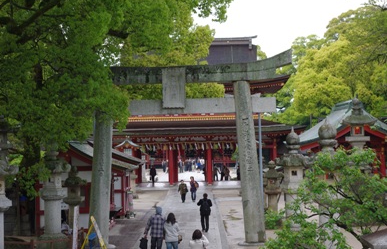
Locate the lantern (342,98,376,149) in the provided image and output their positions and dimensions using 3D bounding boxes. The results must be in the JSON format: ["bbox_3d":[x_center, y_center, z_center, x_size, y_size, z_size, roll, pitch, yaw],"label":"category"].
[{"bbox_3d":[7.524,1.632,40.000,1.500,5.711,1.500,-1,-1,1],"label":"lantern"}]

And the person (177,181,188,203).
[{"bbox_3d":[-0.667,4.397,57.700,0.600,1.497,0.400,-1,-1,1],"label":"person"}]

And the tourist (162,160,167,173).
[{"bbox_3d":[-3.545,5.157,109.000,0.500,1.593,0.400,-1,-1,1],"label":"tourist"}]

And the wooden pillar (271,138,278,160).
[{"bbox_3d":[7.108,3.056,76.500,0.430,3.858,0.430,-1,-1,1],"label":"wooden pillar"}]

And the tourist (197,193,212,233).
[{"bbox_3d":[0.497,3.898,38.800,0.640,1.728,0.450,-1,-1,1],"label":"tourist"}]

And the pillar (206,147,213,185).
[{"bbox_3d":[1.376,3.419,74.500,0.490,3.546,0.490,-1,-1,1],"label":"pillar"}]

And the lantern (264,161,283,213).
[{"bbox_3d":[3.865,3.249,42.800,0.980,3.055,0.980,-1,-1,1],"label":"lantern"}]

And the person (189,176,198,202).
[{"bbox_3d":[0.052,4.254,57.800,0.560,1.696,0.420,-1,-1,1],"label":"person"}]

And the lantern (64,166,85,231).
[{"bbox_3d":[-5.042,3.297,37.300,0.980,3.085,0.980,-1,-1,1],"label":"lantern"}]

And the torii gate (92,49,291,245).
[{"bbox_3d":[-0.690,0.946,34.800,9.100,7.650,1.000,-1,-1,1],"label":"torii gate"}]

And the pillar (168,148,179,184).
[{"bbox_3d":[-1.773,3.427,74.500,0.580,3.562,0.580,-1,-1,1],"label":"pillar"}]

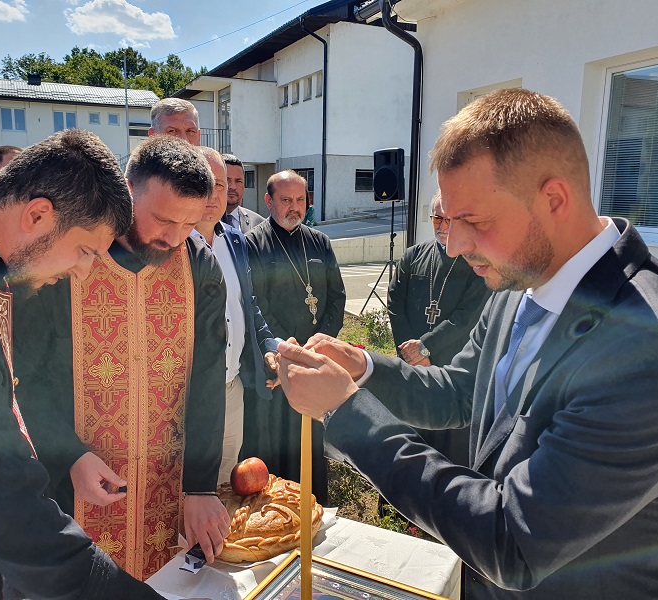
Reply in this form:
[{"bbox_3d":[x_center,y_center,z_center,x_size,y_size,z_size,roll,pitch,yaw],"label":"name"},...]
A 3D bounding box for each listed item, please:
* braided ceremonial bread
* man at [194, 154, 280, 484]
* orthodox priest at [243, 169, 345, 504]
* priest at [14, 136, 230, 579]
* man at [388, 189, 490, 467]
[{"bbox_3d":[-0.160,0.519,1.511,0.270,0.115,0.270,-2,10,-17],"label":"braided ceremonial bread"},{"bbox_3d":[-0.409,0.338,2.222,0.540,1.760,0.380,-4,11,-30],"label":"man"},{"bbox_3d":[-0.180,0.258,2.826,0.540,1.720,0.370,-3,11,-24],"label":"orthodox priest"},{"bbox_3d":[-0.498,0.473,1.515,0.560,1.730,0.440,-4,11,-27],"label":"priest"},{"bbox_3d":[0.495,0.326,2.724,0.540,1.650,0.380,6,11,24],"label":"man"}]

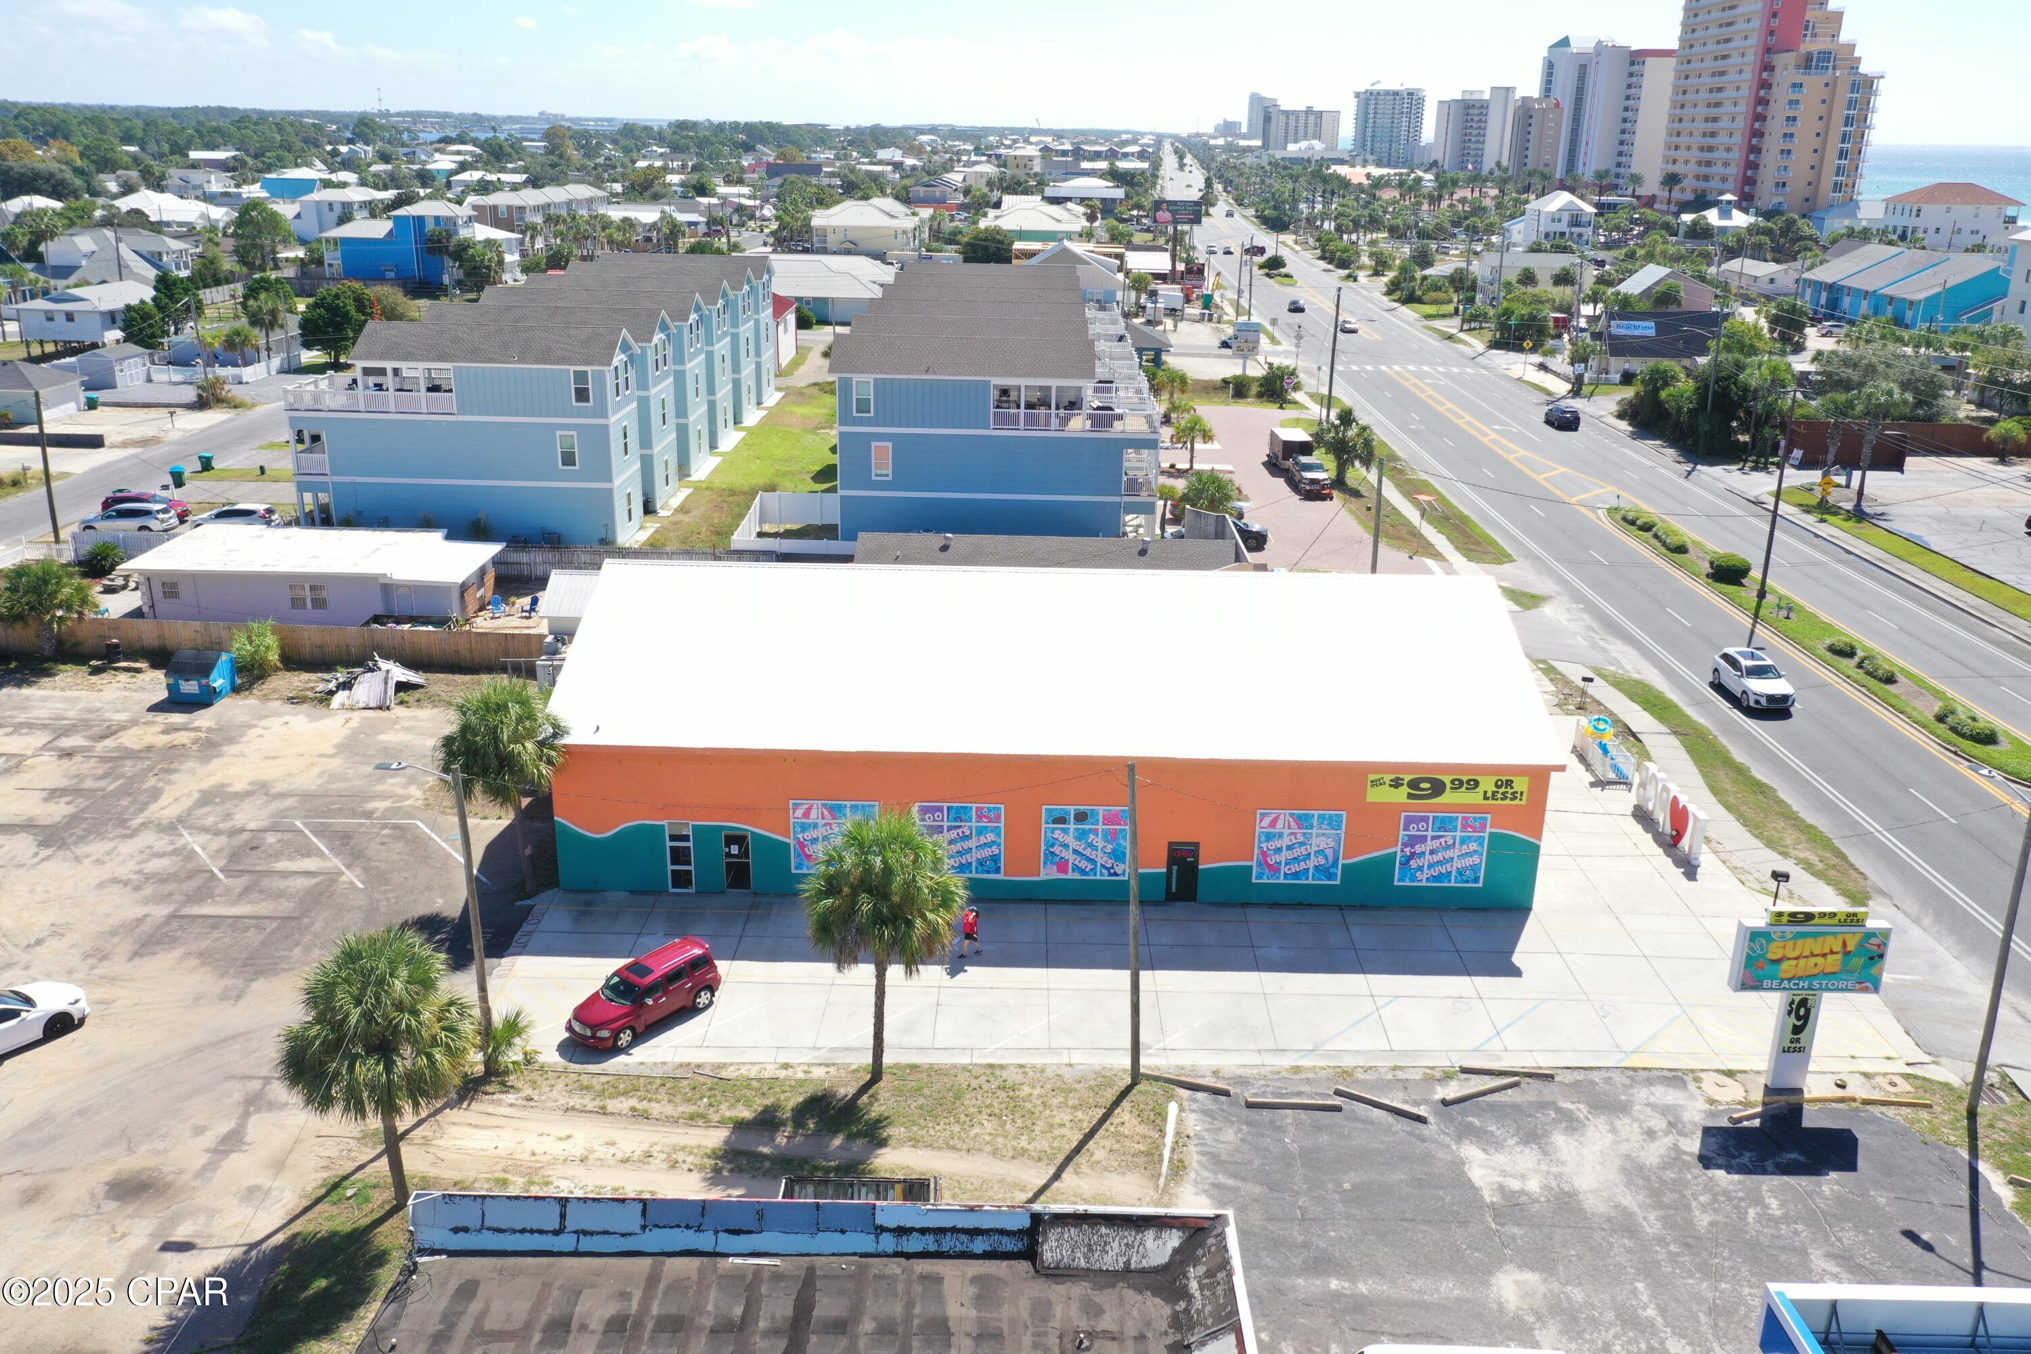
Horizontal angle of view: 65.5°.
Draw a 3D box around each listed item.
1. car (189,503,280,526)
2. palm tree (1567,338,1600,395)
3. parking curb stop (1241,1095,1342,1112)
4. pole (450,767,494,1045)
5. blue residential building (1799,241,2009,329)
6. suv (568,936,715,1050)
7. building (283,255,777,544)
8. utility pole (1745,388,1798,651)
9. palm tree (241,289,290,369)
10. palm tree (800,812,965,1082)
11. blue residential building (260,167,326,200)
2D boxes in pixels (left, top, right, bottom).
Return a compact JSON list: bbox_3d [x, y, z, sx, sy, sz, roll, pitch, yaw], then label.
[{"bbox_3d":[-46.334,-9.382,93.757,4.600,1.660,1.860,1,19,-1],"label":"car"},{"bbox_3d":[53.650,-29.487,149.545,2.896,5.095,2.896,1,19,0],"label":"palm tree"},{"bbox_3d":[6.964,10.707,39.454,2.396,0.155,0.175,1,19,2],"label":"parking curb stop"},{"bbox_3d":[-13.954,6.356,40.465,0.279,8.756,0.279,1,19,0],"label":"pole"},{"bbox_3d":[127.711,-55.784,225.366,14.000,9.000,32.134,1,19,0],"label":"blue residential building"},{"bbox_3d":[-10.070,8.509,42.751,1.760,1.630,4.475,16,25,38],"label":"suv"},{"bbox_3d":[-32.338,-23.806,120.723,19.104,12.040,61.988,1,19,0],"label":"building"},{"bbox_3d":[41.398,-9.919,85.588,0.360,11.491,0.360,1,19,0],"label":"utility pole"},{"bbox_3d":[-73.811,-34.104,155.088,4.378,7.363,4.378,1,19,0],"label":"palm tree"},{"bbox_3d":[-3.324,6.867,39.203,4.054,7.257,4.054,1,19,0],"label":"palm tree"},{"bbox_3d":[-202.565,-138.304,443.757,15.920,8.955,12.935,1,19,0],"label":"blue residential building"}]

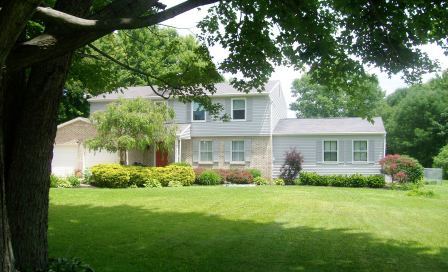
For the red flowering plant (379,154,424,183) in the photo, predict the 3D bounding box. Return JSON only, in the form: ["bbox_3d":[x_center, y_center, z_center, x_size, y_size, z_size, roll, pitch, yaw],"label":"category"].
[{"bbox_3d":[10.166,1.964,25.133,2.600,1.700,2.400,-1,-3,13],"label":"red flowering plant"}]

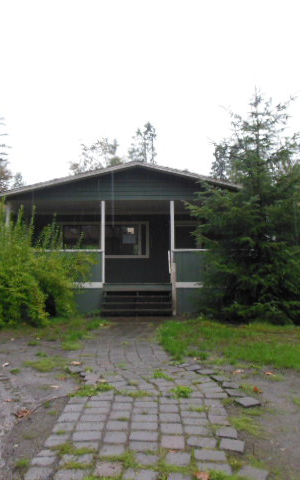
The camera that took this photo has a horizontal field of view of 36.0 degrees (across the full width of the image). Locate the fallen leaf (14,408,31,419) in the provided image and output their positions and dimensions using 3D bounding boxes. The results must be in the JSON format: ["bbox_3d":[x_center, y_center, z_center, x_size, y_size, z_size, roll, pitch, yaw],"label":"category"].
[{"bbox_3d":[-1.250,1.692,4.449,0.160,0.040,0.160,0,-5,0],"label":"fallen leaf"}]

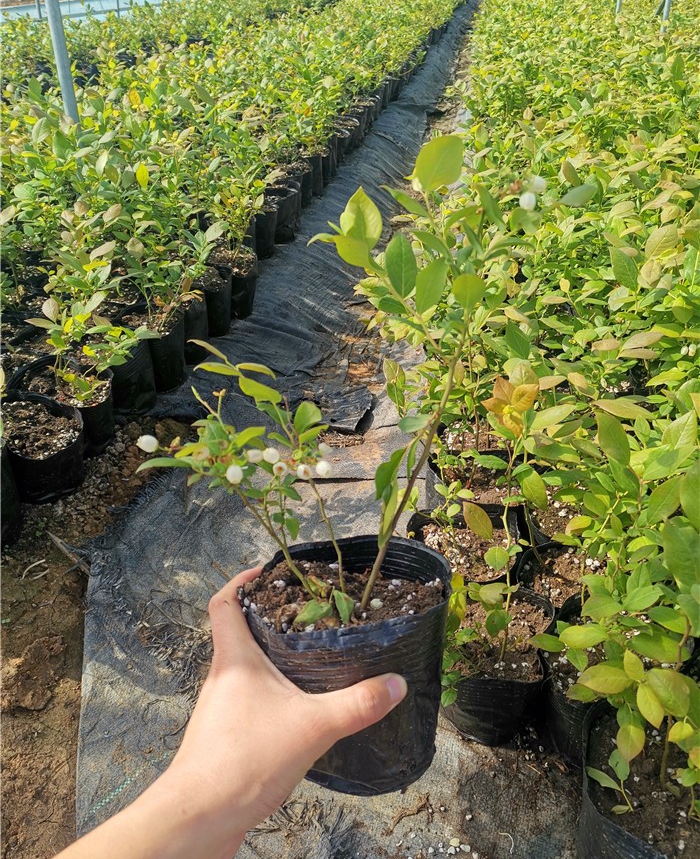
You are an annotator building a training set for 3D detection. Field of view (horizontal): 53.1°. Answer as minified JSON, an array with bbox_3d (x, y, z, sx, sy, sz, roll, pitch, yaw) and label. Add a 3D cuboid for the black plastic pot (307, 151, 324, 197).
[{"bbox_3d":[-0.172,-0.978,2.662,0.130,0.138,0.130,1,34,0],"label":"black plastic pot"}]

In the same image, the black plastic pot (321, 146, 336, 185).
[{"bbox_3d":[-0.132,-1.058,2.781,0.130,0.139,0.130,1,34,0],"label":"black plastic pot"}]

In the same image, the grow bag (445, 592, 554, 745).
[{"bbox_3d":[0.162,0.274,0.810,0.126,0.125,0.126,1,34,0],"label":"grow bag"}]

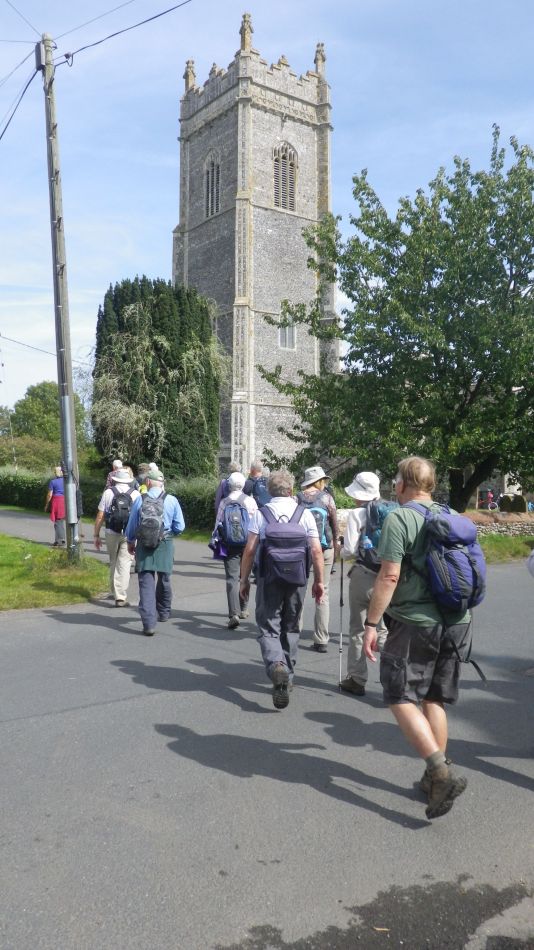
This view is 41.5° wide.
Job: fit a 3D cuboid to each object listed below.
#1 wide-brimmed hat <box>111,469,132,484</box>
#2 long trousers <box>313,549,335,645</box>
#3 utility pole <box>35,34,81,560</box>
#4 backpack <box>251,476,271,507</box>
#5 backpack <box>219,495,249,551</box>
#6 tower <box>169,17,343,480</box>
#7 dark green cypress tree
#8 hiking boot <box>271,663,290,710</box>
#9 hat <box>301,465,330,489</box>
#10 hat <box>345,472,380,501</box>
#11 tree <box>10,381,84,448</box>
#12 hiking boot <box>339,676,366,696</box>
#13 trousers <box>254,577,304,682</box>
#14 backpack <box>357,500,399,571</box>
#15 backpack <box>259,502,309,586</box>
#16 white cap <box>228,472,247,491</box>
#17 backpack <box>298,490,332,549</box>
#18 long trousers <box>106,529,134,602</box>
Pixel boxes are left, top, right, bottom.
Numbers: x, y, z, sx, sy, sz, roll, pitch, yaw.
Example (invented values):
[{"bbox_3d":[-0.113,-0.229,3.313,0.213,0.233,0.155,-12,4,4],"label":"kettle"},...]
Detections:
[{"bbox_3d":[-1.812,0.015,8.800,0.290,0.165,0.310,0,1,-12],"label":"wide-brimmed hat"},{"bbox_3d":[0.470,1.110,6.660,0.340,0.900,0.420,0,1,-7],"label":"long trousers"},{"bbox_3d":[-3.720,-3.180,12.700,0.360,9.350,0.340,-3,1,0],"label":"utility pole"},{"bbox_3d":[-0.072,0.265,10.100,0.300,0.500,0.240,0,0,-11],"label":"backpack"},{"bbox_3d":[-0.342,0.524,7.780,0.300,0.540,0.230,0,0,-2],"label":"backpack"},{"bbox_3d":[-0.950,-14.800,51.500,8.500,30.500,8.500,-1,2,-41],"label":"tower"},{"bbox_3d":[-4.970,-3.750,32.000,5.800,10.600,5.600,0,0,-9],"label":"dark green cypress tree"},{"bbox_3d":[0.100,1.460,4.920,0.115,0.290,0.145,0,18,0],"label":"hiking boot"},{"bbox_3d":[0.466,0.024,6.680,0.285,0.150,0.300,-15,5,1],"label":"hat"},{"bbox_3d":[0.725,0.087,5.350,0.280,0.190,0.300,0,0,0],"label":"hat"},{"bbox_3d":[-18.050,-3.050,58.000,6.400,9.400,6.400,0,0,0],"label":"tree"},{"bbox_3d":[0.640,1.580,5.370,0.110,0.130,0.285,-1,1,-28],"label":"hiking boot"},{"bbox_3d":[0.095,1.067,5.170,0.380,0.880,0.480,0,0,1],"label":"trousers"},{"bbox_3d":[0.870,0.445,5.180,0.330,0.530,0.280,-1,1,-34],"label":"backpack"},{"bbox_3d":[0.131,0.520,5.080,0.360,0.550,0.280,0,1,-2],"label":"backpack"},{"bbox_3d":[-0.330,0.073,7.900,0.220,0.180,0.250,0,0,-2],"label":"white cap"},{"bbox_3d":[0.436,0.404,6.400,0.320,0.550,0.250,0,0,3],"label":"backpack"},{"bbox_3d":[-1.850,1.110,8.800,0.360,0.920,0.460,0,1,-13],"label":"long trousers"}]

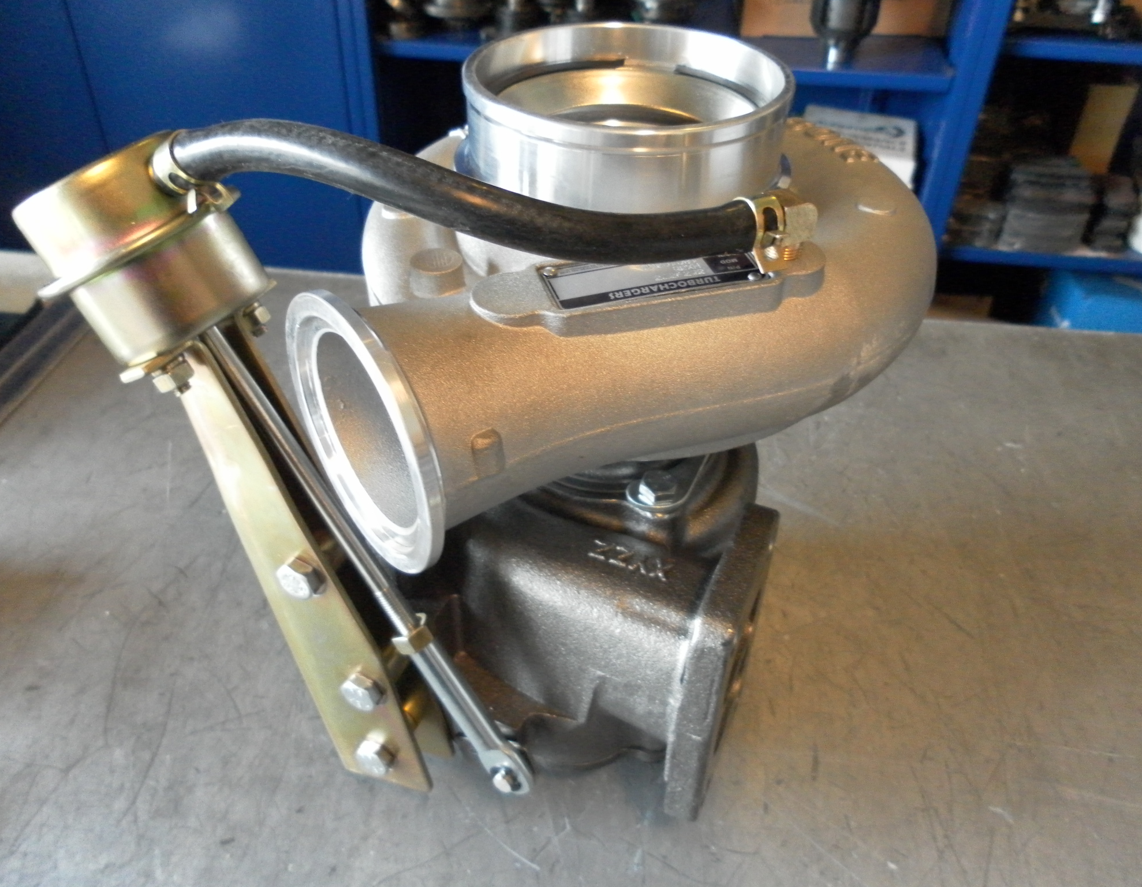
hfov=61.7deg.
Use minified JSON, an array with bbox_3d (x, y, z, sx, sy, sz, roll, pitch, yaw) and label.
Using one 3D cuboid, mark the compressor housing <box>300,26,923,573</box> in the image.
[{"bbox_3d":[0.013,-0.070,0.324,0.227,0.105,0.204,-23,45,-27],"label":"compressor housing"}]

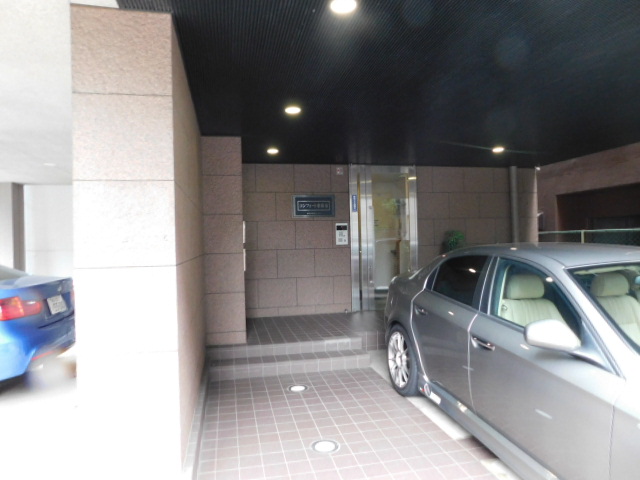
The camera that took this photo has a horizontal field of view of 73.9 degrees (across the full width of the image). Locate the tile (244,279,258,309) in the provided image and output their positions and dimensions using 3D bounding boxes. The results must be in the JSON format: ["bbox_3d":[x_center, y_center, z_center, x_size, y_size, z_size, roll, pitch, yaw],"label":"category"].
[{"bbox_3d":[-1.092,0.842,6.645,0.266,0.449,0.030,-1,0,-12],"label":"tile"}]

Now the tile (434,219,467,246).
[{"bbox_3d":[2.232,-0.135,7.330,0.594,0.447,0.020,-1,0,-12],"label":"tile"}]

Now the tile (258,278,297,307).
[{"bbox_3d":[-0.668,0.832,6.738,0.596,0.449,0.030,-1,0,-12],"label":"tile"}]

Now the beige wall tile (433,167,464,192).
[{"bbox_3d":[2.201,-1.028,7.277,0.594,0.449,0.020,-1,0,-12],"label":"beige wall tile"}]

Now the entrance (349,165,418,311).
[{"bbox_3d":[1.063,-0.034,7.045,1.179,2.387,0.150,-1,0,-12],"label":"entrance"}]

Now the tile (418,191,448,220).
[{"bbox_3d":[1.929,-0.579,7.268,0.594,0.447,0.020,-1,0,-12],"label":"tile"}]

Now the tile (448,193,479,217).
[{"bbox_3d":[2.513,-0.593,7.393,0.594,0.447,0.020,-1,0,-12],"label":"tile"}]

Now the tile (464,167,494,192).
[{"bbox_3d":[2.808,-1.060,7.501,0.596,0.449,0.030,-1,0,-12],"label":"tile"}]

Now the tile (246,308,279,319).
[{"bbox_3d":[-0.914,1.140,6.646,0.540,0.142,0.020,-1,0,-12],"label":"tile"}]

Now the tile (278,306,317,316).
[{"bbox_3d":[-0.356,1.119,6.711,0.594,0.142,0.020,-1,0,-12],"label":"tile"}]

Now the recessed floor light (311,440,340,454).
[{"bbox_3d":[0.038,1.462,2.971,0.198,0.030,0.198,-1,0,0],"label":"recessed floor light"}]

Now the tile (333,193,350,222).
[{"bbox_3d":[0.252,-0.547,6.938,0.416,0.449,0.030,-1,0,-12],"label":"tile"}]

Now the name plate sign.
[{"bbox_3d":[-0.088,-0.535,6.809,0.694,0.369,0.030,-1,0,-12],"label":"name plate sign"}]

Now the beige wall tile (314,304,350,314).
[{"bbox_3d":[0.228,1.113,6.892,0.594,0.142,0.020,-1,0,-12],"label":"beige wall tile"}]

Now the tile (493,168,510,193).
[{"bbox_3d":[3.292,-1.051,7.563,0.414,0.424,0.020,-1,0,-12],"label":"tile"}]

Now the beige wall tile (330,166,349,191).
[{"bbox_3d":[0.324,-0.992,6.926,0.295,0.447,0.020,-1,0,-12],"label":"beige wall tile"}]

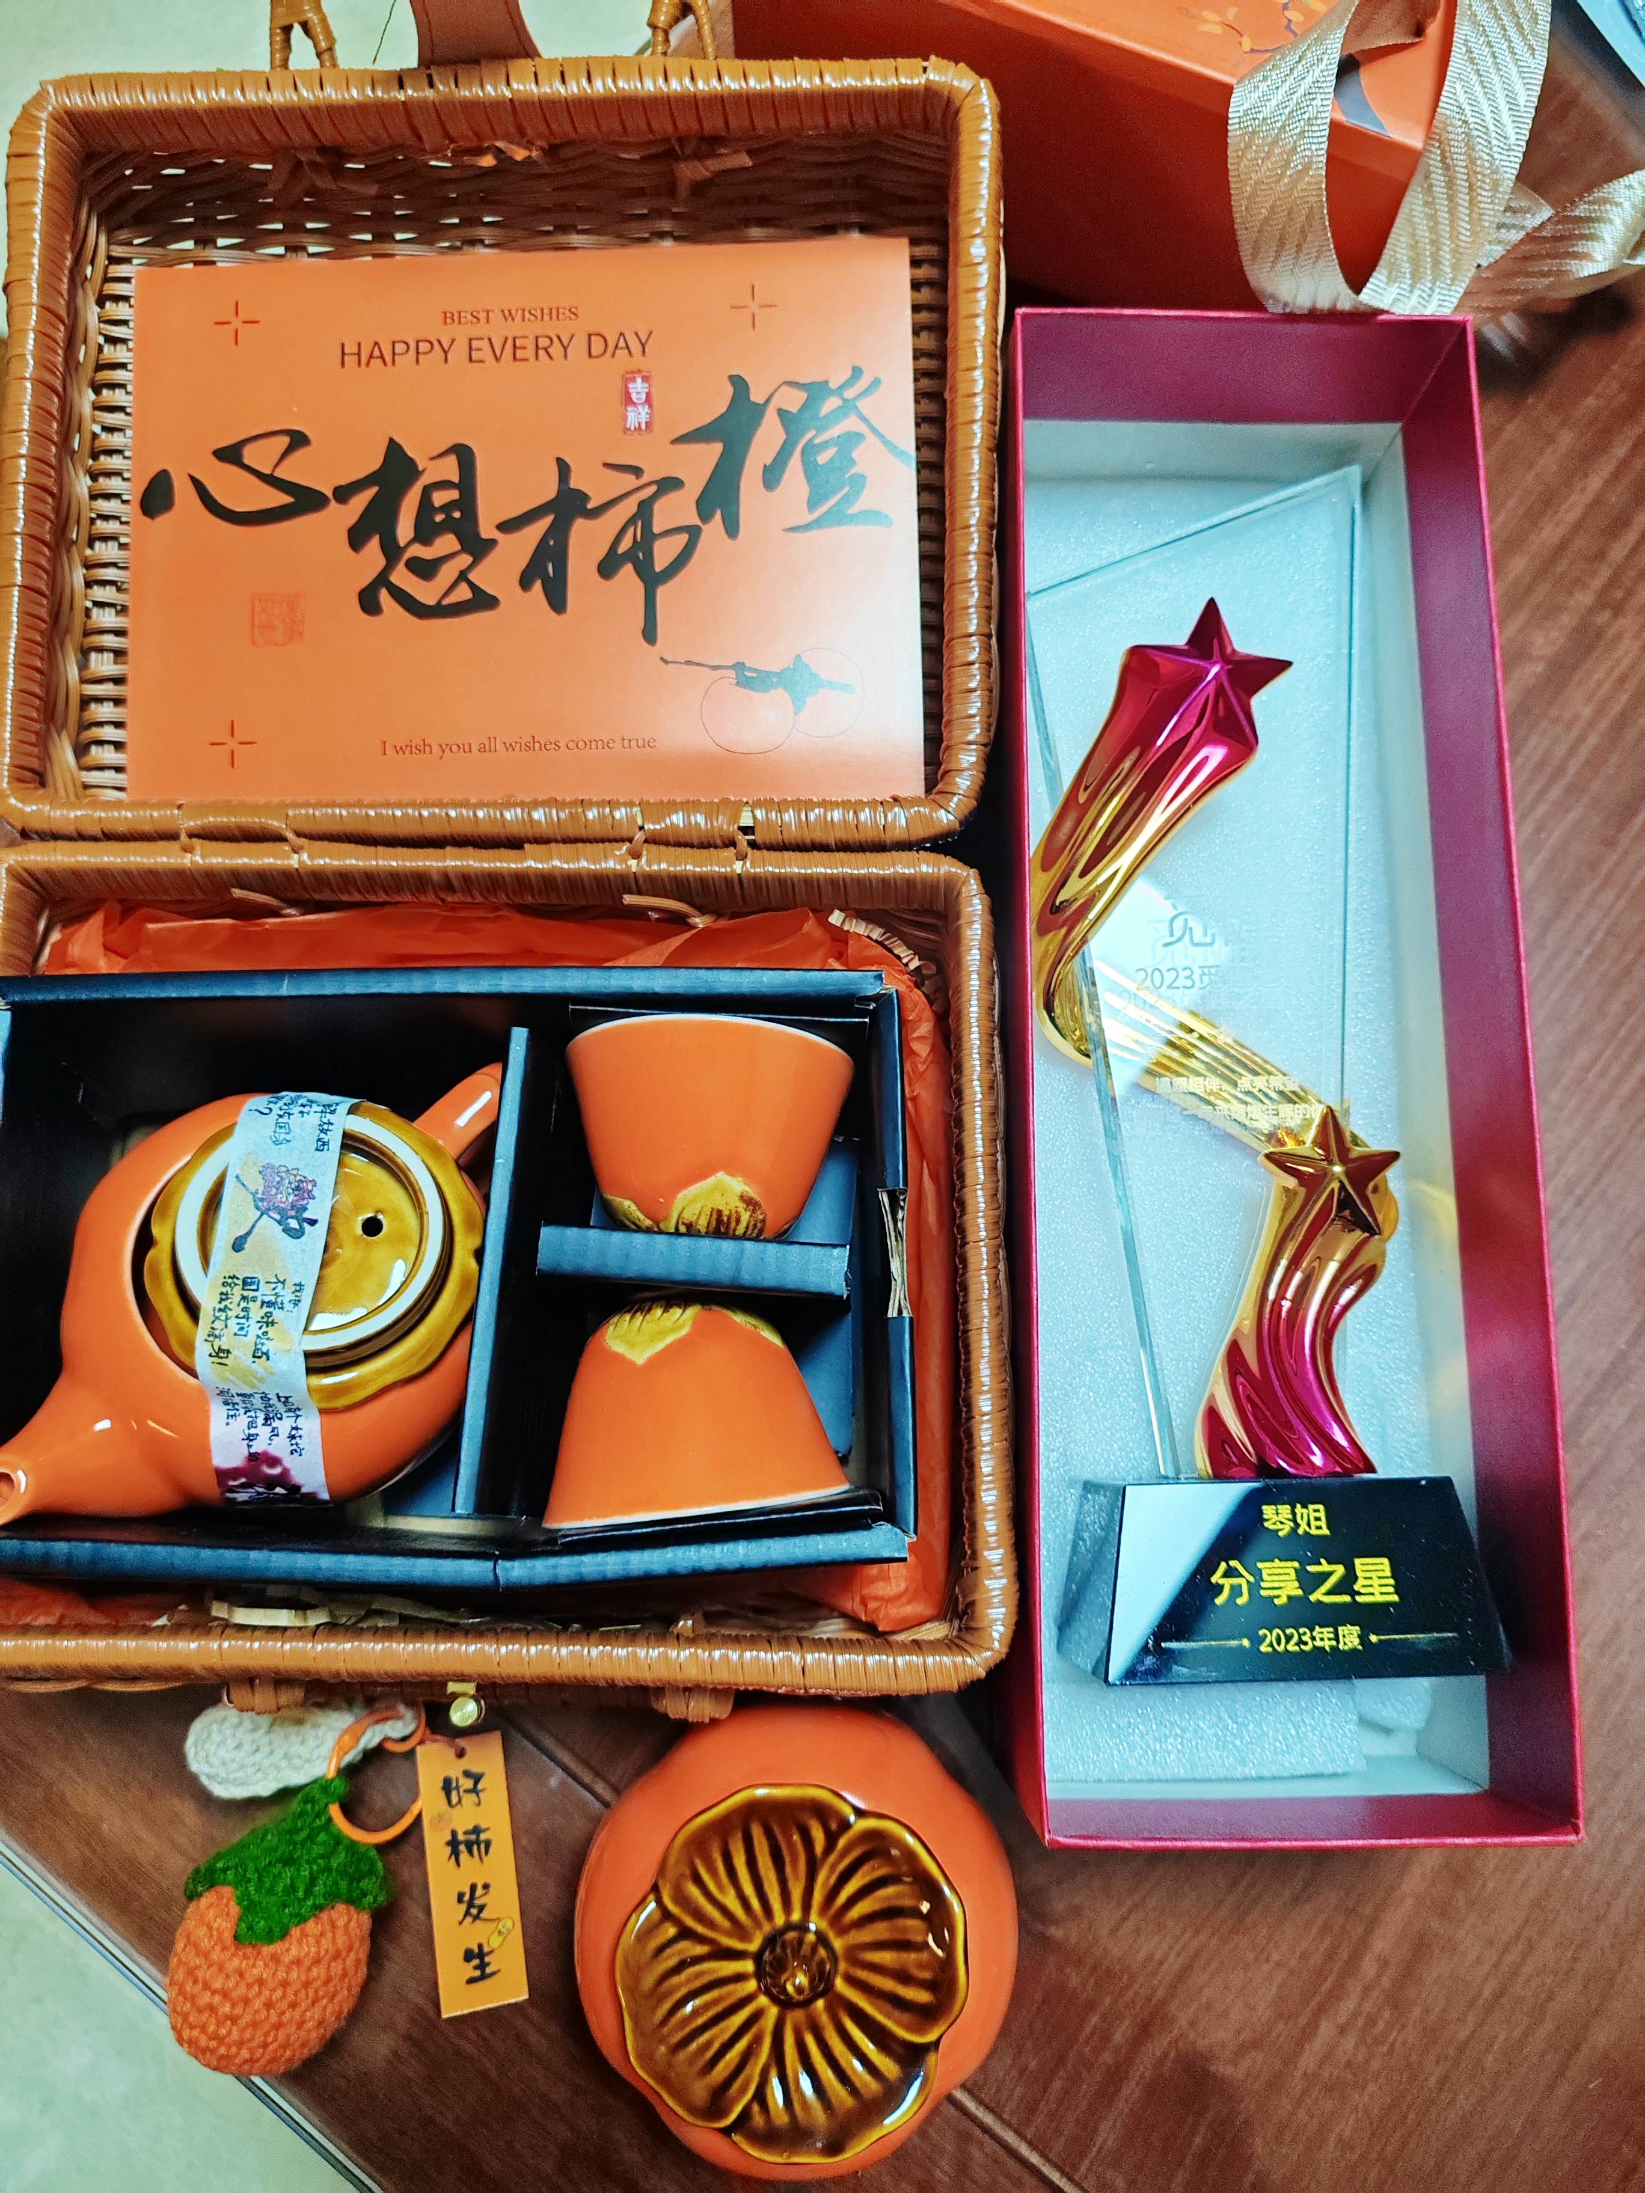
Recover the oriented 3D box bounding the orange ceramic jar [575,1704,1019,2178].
[{"bbox_3d":[-0.006,0.191,0.393,0.099,0.077,0.099,0,79,-1],"label":"orange ceramic jar"}]

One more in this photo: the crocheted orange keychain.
[{"bbox_3d":[-0.131,0.190,0.409,0.058,0.040,0.083,5,79,0],"label":"crocheted orange keychain"}]

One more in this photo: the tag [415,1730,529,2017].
[{"bbox_3d":[-0.087,0.193,0.427,0.021,0.003,0.063,-8,80,-3],"label":"tag"}]

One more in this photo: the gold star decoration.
[{"bbox_3d":[0.122,0.018,0.409,0.033,0.012,0.032,1,79,-1],"label":"gold star decoration"}]

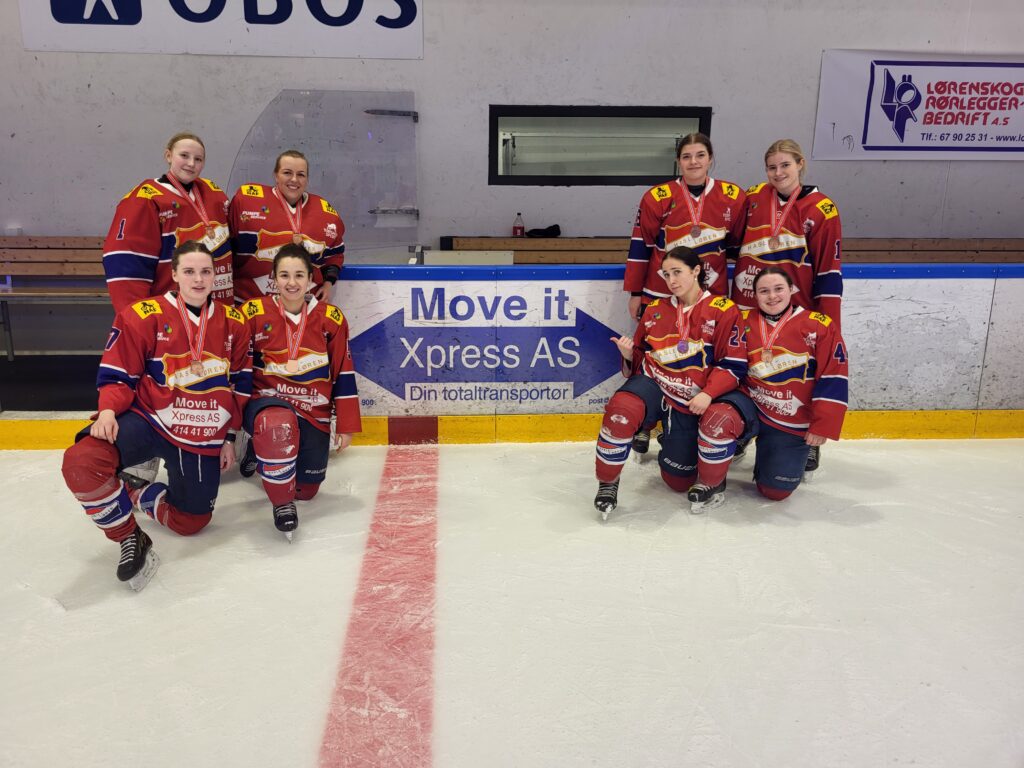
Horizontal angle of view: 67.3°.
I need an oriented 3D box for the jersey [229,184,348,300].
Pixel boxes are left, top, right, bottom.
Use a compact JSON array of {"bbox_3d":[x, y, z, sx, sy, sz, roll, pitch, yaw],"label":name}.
[{"bbox_3d":[-1.158,-0.711,4.029,0.590,0.660,0.380,-5,14,-19],"label":"jersey"}]

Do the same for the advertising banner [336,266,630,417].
[{"bbox_3d":[-0.141,-0.248,4.573,1.850,0.920,0.060,-1,13,-2],"label":"advertising banner"}]

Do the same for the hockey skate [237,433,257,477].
[{"bbox_3d":[-1.463,0.352,4.246,0.100,0.230,0.310,-2,13,-7],"label":"hockey skate"}]

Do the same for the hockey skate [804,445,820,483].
[{"bbox_3d":[1.623,0.368,4.168,0.100,0.240,0.300,6,14,22],"label":"hockey skate"}]

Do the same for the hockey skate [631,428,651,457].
[{"bbox_3d":[0.751,0.277,4.551,0.100,0.240,0.300,1,13,5],"label":"hockey skate"}]

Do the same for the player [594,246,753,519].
[{"bbox_3d":[0.795,-0.054,3.775,0.630,1.240,0.920,6,15,25],"label":"player"}]

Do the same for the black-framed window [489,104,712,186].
[{"bbox_3d":[0.689,-1.868,6.047,1.734,0.599,0.100,-1,13,-2],"label":"black-framed window"}]

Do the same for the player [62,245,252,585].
[{"bbox_3d":[-1.444,0.047,3.229,0.690,1.290,0.940,-5,14,-22],"label":"player"}]

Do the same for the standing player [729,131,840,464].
[{"bbox_3d":[1.442,-0.369,4.027,0.580,1.745,0.460,7,15,27],"label":"standing player"}]

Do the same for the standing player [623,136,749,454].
[{"bbox_3d":[0.950,-0.458,4.293,0.620,1.790,0.440,2,13,9],"label":"standing player"}]

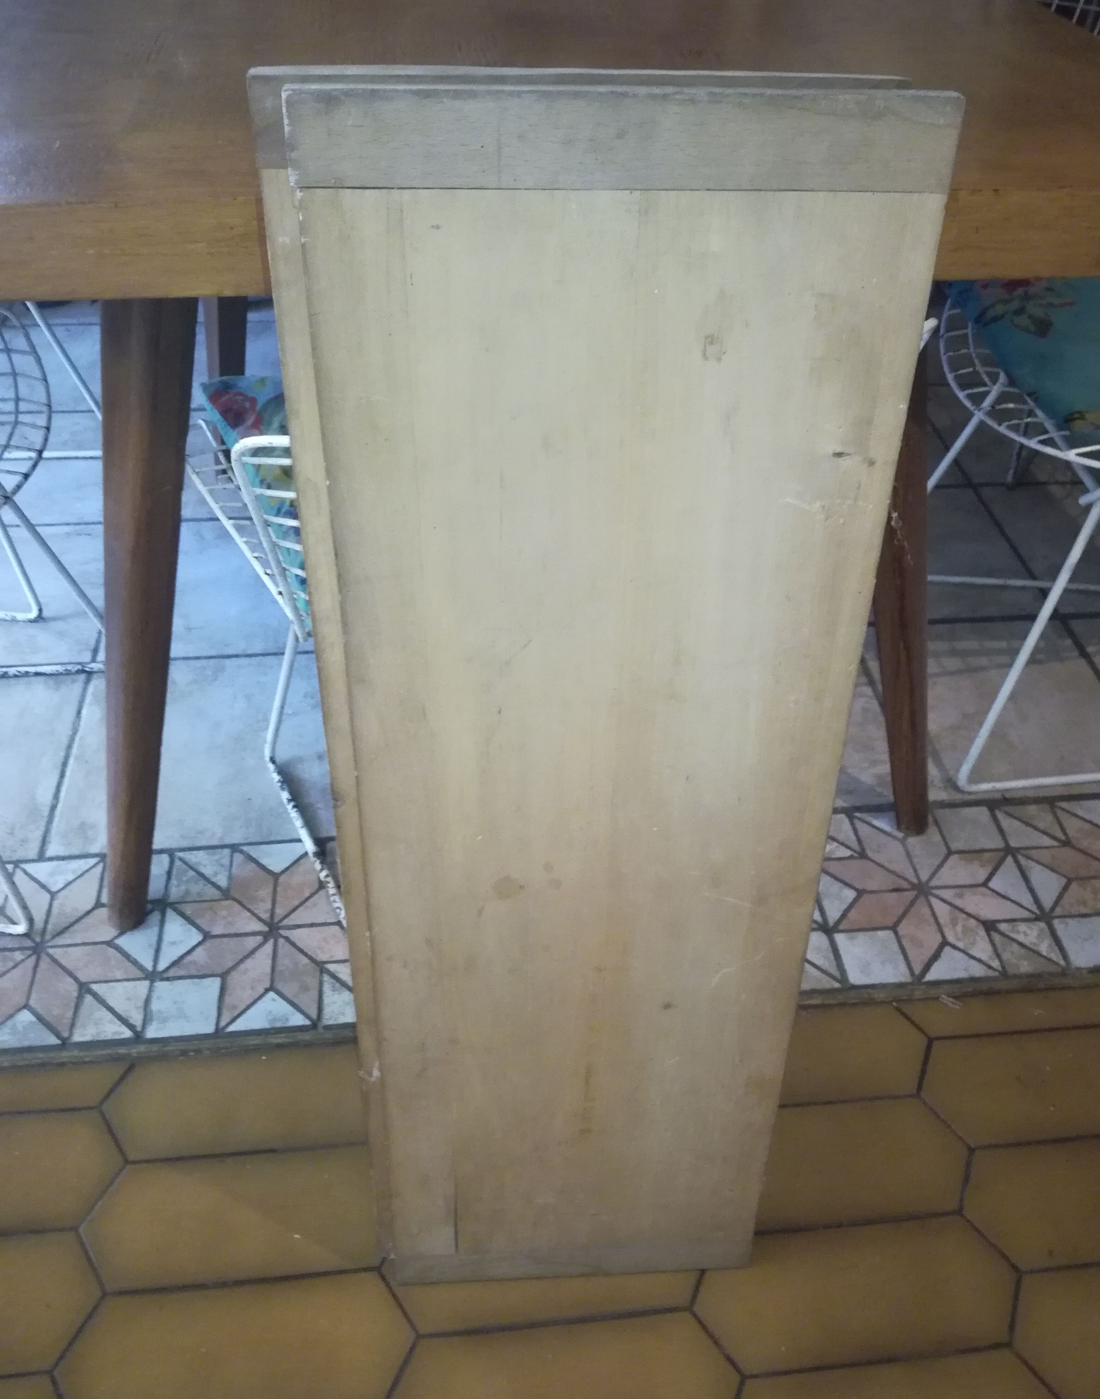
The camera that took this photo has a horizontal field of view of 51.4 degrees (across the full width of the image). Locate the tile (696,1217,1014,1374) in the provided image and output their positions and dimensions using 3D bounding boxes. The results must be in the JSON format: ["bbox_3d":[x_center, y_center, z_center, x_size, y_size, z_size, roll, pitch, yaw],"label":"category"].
[{"bbox_3d":[0.270,0.521,1.006,0.292,0.010,0.109,-3,43,-6],"label":"tile"}]

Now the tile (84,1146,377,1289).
[{"bbox_3d":[-0.271,0.468,1.036,0.292,0.010,0.109,-3,43,-6],"label":"tile"}]

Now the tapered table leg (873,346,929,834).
[{"bbox_3d":[0.360,-0.155,1.184,0.076,0.748,0.076,-12,32,3],"label":"tapered table leg"}]

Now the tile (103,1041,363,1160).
[{"bbox_3d":[-0.283,0.389,1.119,0.292,0.010,0.109,-3,43,-6],"label":"tile"}]

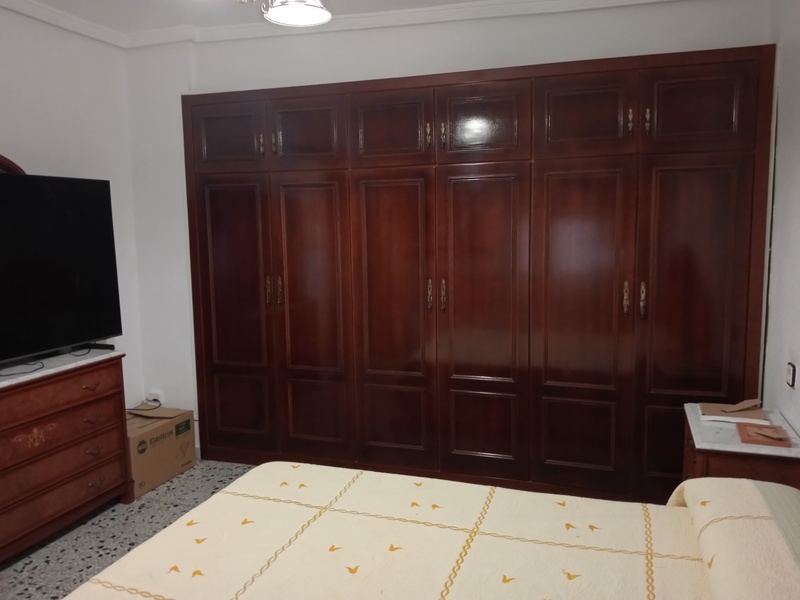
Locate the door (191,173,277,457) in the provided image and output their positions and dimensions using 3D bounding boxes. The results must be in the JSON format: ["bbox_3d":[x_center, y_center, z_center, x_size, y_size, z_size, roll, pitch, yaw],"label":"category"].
[{"bbox_3d":[-0.966,0.093,3.874,0.494,1.673,0.040,1,7,18],"label":"door"}]

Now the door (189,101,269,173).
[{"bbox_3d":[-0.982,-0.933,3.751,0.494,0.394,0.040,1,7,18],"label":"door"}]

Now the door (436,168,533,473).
[{"bbox_3d":[0.442,0.127,3.409,0.494,1.673,0.040,1,7,18],"label":"door"}]

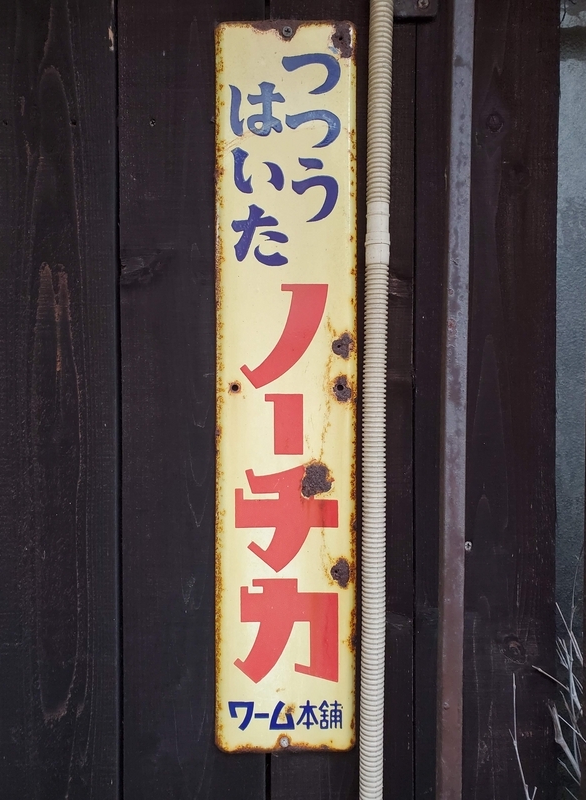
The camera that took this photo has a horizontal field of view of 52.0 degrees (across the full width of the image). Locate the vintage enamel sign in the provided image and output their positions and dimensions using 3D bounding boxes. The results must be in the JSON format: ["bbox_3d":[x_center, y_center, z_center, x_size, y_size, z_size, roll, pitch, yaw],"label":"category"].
[{"bbox_3d":[-0.006,-0.011,0.509,0.118,0.615,0.013,0,1,0],"label":"vintage enamel sign"}]

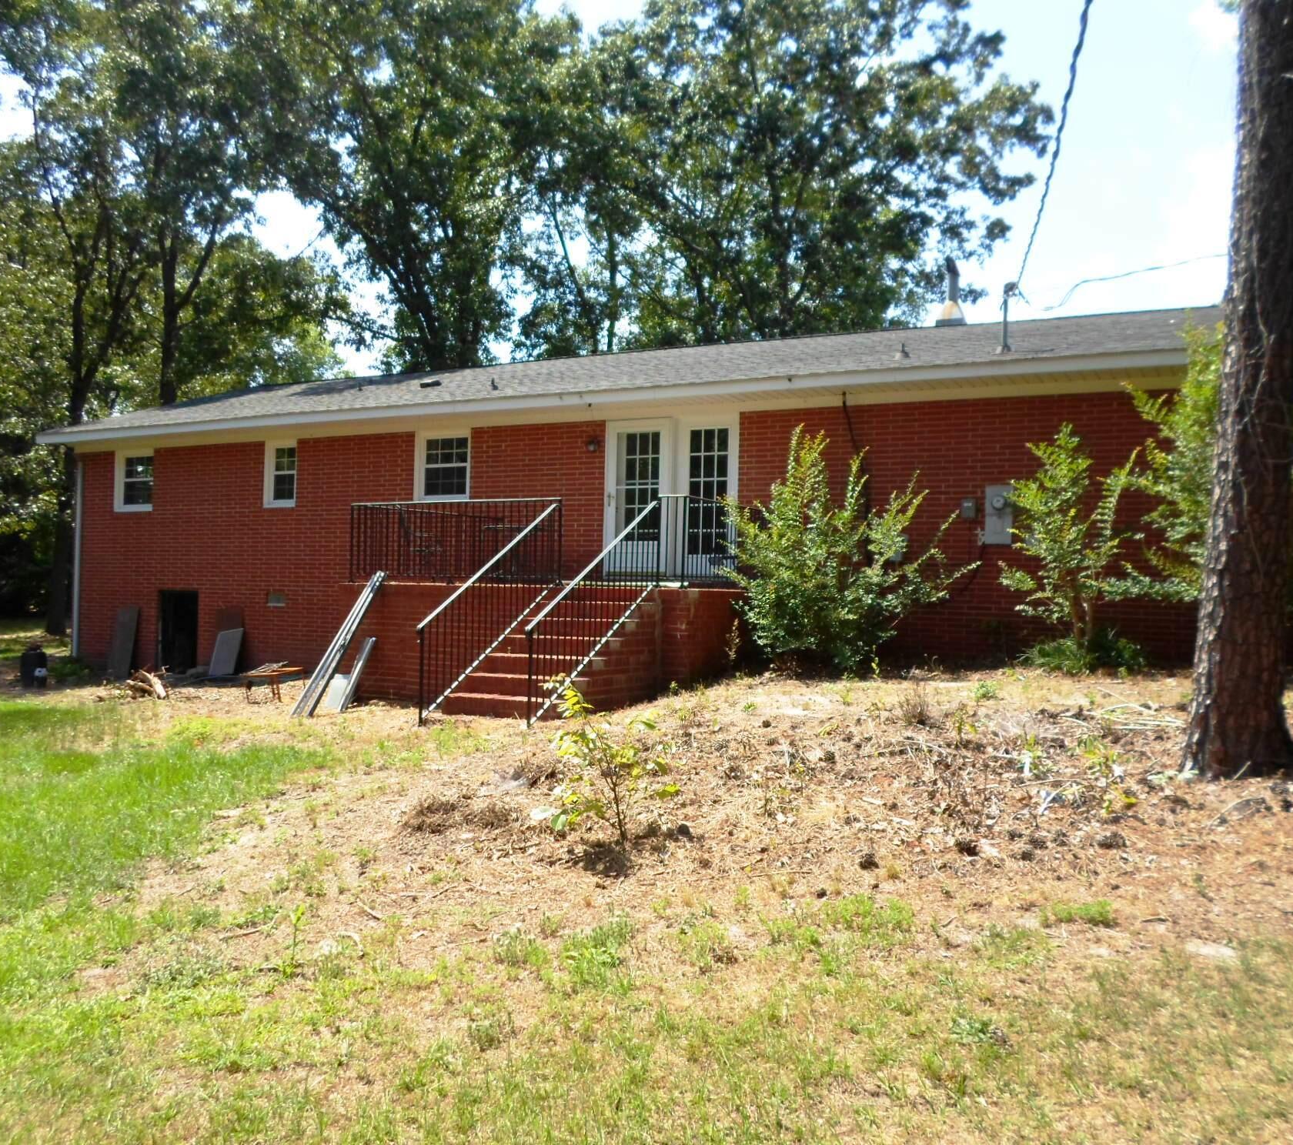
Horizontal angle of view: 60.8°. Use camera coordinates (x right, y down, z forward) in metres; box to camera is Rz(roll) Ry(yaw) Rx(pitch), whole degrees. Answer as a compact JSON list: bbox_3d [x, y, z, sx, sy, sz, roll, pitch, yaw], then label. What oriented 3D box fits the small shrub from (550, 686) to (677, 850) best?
[{"bbox_3d":[-0.177,1.030,5.850,0.690,0.860,0.650,1,-1,0],"label":"small shrub"}]

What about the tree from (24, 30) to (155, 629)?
[{"bbox_3d":[-13.700,-5.900,27.100,3.500,14.900,3.600,1,-1,0],"label":"tree"}]

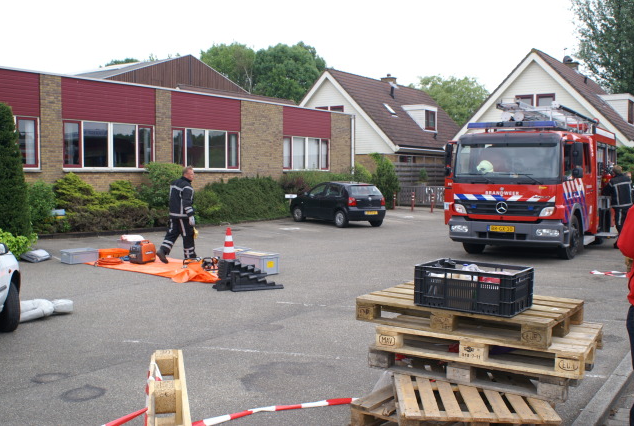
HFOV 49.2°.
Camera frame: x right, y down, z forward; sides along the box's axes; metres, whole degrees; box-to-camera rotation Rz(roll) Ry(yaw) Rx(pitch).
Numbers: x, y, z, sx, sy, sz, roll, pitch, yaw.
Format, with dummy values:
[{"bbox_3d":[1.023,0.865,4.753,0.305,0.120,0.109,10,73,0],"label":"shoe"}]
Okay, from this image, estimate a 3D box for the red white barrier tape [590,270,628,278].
[{"bbox_3d":[5.000,1.044,11.879,0.700,0.080,0.300,0,3,-6],"label":"red white barrier tape"}]

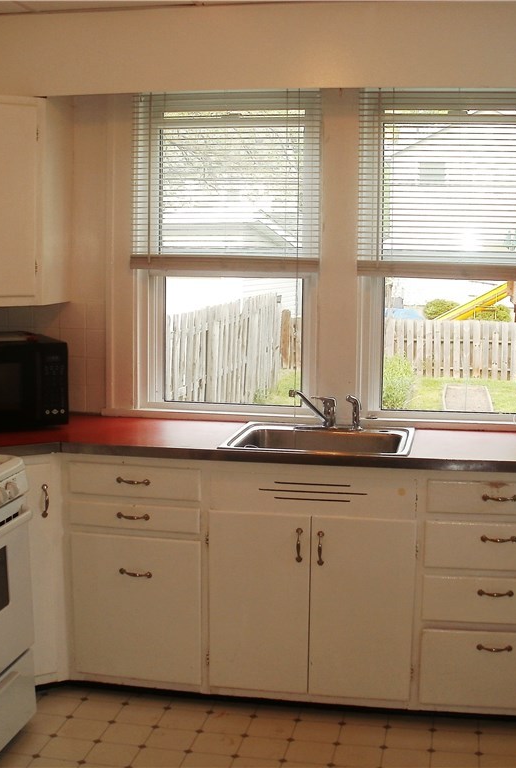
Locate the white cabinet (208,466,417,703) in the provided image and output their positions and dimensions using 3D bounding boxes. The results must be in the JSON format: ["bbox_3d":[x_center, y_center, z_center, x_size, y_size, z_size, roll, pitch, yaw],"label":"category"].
[{"bbox_3d":[0.223,0.634,3.807,0.700,0.802,0.590,2,7,11],"label":"white cabinet"}]

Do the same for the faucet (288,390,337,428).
[{"bbox_3d":[0.203,0.098,3.898,0.220,0.135,0.055,-5,9,-41],"label":"faucet"}]

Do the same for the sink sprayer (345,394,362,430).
[{"bbox_3d":[0.351,0.103,3.889,0.072,0.125,0.050,-4,8,-34],"label":"sink sprayer"}]

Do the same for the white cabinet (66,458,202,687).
[{"bbox_3d":[-0.368,0.615,3.917,0.483,0.802,0.590,2,7,11],"label":"white cabinet"}]

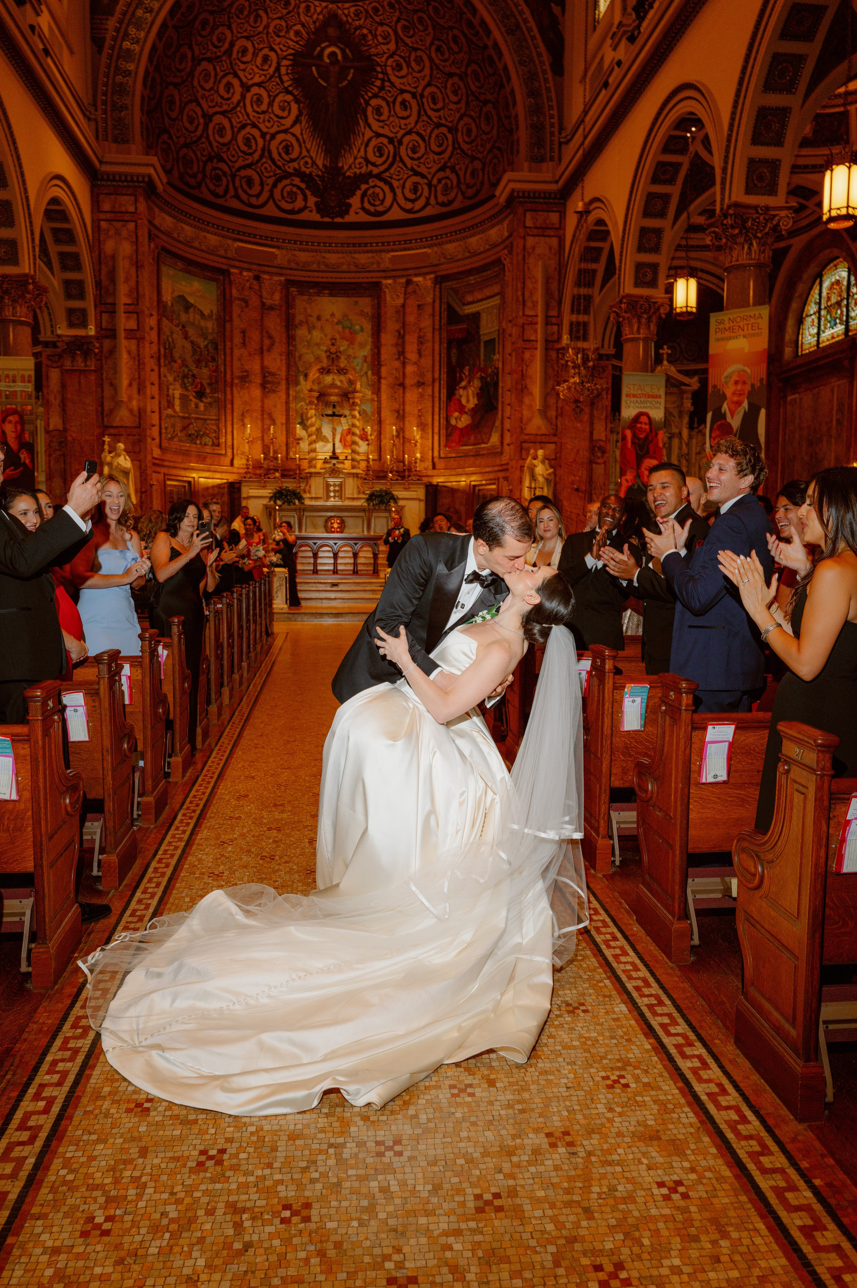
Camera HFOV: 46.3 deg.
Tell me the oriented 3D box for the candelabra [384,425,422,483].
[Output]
[{"bbox_3d":[-0.598,-4.886,25.388,0.920,1.530,0.400,0,6,-6],"label":"candelabra"}]

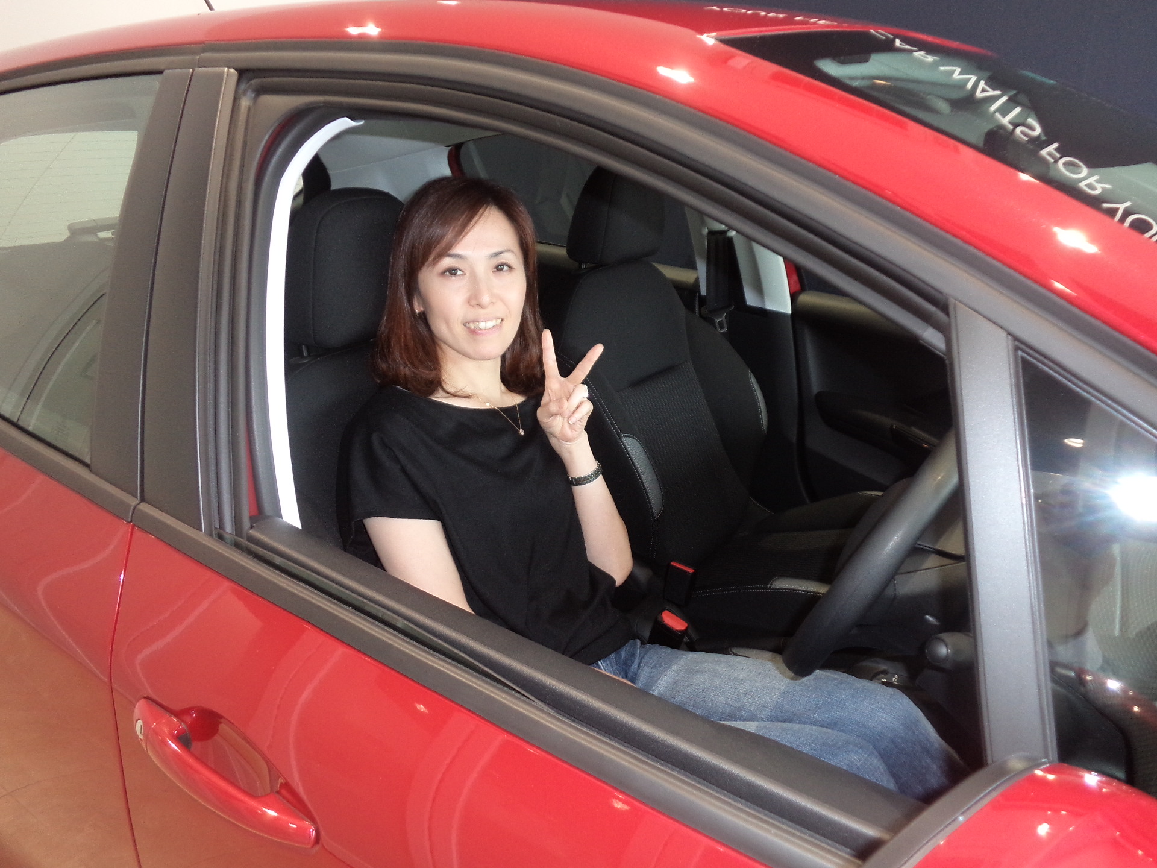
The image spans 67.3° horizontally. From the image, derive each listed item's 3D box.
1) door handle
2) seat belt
[{"bbox_3d":[-0.294,0.278,0.696,0.225,0.047,0.052,16,25,31],"label":"door handle"},{"bbox_3d":[0.321,-0.342,1.951,0.065,0.235,0.045,16,25,31],"label":"seat belt"}]

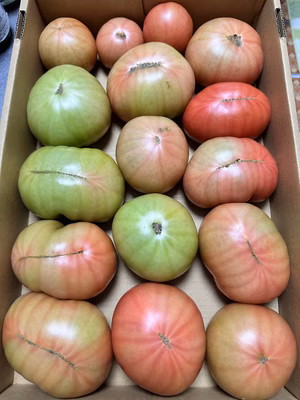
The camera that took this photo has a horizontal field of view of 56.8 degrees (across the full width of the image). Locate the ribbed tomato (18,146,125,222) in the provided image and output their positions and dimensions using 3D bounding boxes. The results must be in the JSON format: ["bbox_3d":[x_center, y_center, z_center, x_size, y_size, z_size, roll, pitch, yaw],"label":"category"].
[{"bbox_3d":[-0.087,-0.019,0.313,0.122,0.076,0.085,12,76,3],"label":"ribbed tomato"}]

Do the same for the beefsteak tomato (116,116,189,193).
[{"bbox_3d":[0.003,-0.051,0.310,0.080,0.071,0.087,0,76,1],"label":"beefsteak tomato"}]

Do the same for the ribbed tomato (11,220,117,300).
[{"bbox_3d":[-0.086,0.061,0.284,0.106,0.073,0.079,0,76,1],"label":"ribbed tomato"}]

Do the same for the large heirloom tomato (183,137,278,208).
[{"bbox_3d":[0.091,-0.031,0.319,0.110,0.071,0.083,-6,76,-2],"label":"large heirloom tomato"}]

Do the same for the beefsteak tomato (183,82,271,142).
[{"bbox_3d":[0.093,-0.106,0.341,0.107,0.066,0.073,-5,76,-1],"label":"beefsteak tomato"}]

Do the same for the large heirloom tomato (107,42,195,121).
[{"bbox_3d":[0.001,-0.141,0.333,0.105,0.069,0.098,0,76,1],"label":"large heirloom tomato"}]

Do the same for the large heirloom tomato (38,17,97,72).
[{"bbox_3d":[-0.104,-0.197,0.355,0.072,0.058,0.068,0,76,1],"label":"large heirloom tomato"}]

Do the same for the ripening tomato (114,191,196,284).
[{"bbox_3d":[0.006,0.038,0.302,0.088,0.069,0.097,-36,78,-8],"label":"ripening tomato"}]

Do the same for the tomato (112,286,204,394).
[{"bbox_3d":[0.009,0.134,0.277,0.088,0.072,0.103,-27,77,-7],"label":"tomato"}]

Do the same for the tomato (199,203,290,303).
[{"bbox_3d":[0.101,0.054,0.297,0.083,0.071,0.109,-22,77,-5],"label":"tomato"}]

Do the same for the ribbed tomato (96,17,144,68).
[{"bbox_3d":[-0.039,-0.208,0.371,0.064,0.057,0.064,0,76,0],"label":"ribbed tomato"}]

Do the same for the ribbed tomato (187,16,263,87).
[{"bbox_3d":[0.092,-0.182,0.344,0.095,0.064,0.087,0,76,1],"label":"ribbed tomato"}]

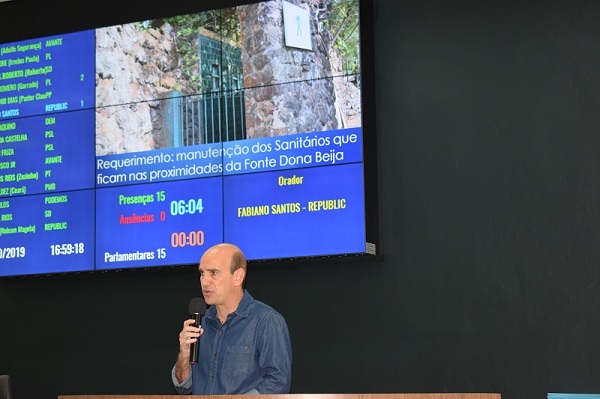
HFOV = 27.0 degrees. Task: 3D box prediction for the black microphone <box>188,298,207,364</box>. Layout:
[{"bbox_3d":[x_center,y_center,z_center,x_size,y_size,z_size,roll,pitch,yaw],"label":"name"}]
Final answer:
[{"bbox_3d":[-0.388,0.491,4.670,0.062,0.250,0.062,2,-9,0],"label":"black microphone"}]

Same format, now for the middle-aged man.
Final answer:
[{"bbox_3d":[-0.279,1.022,4.671,0.540,1.740,0.430,-8,-10,41],"label":"middle-aged man"}]

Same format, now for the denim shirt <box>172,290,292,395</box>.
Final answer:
[{"bbox_3d":[-0.252,0.683,4.753,0.540,0.680,0.340,-8,-10,41],"label":"denim shirt"}]

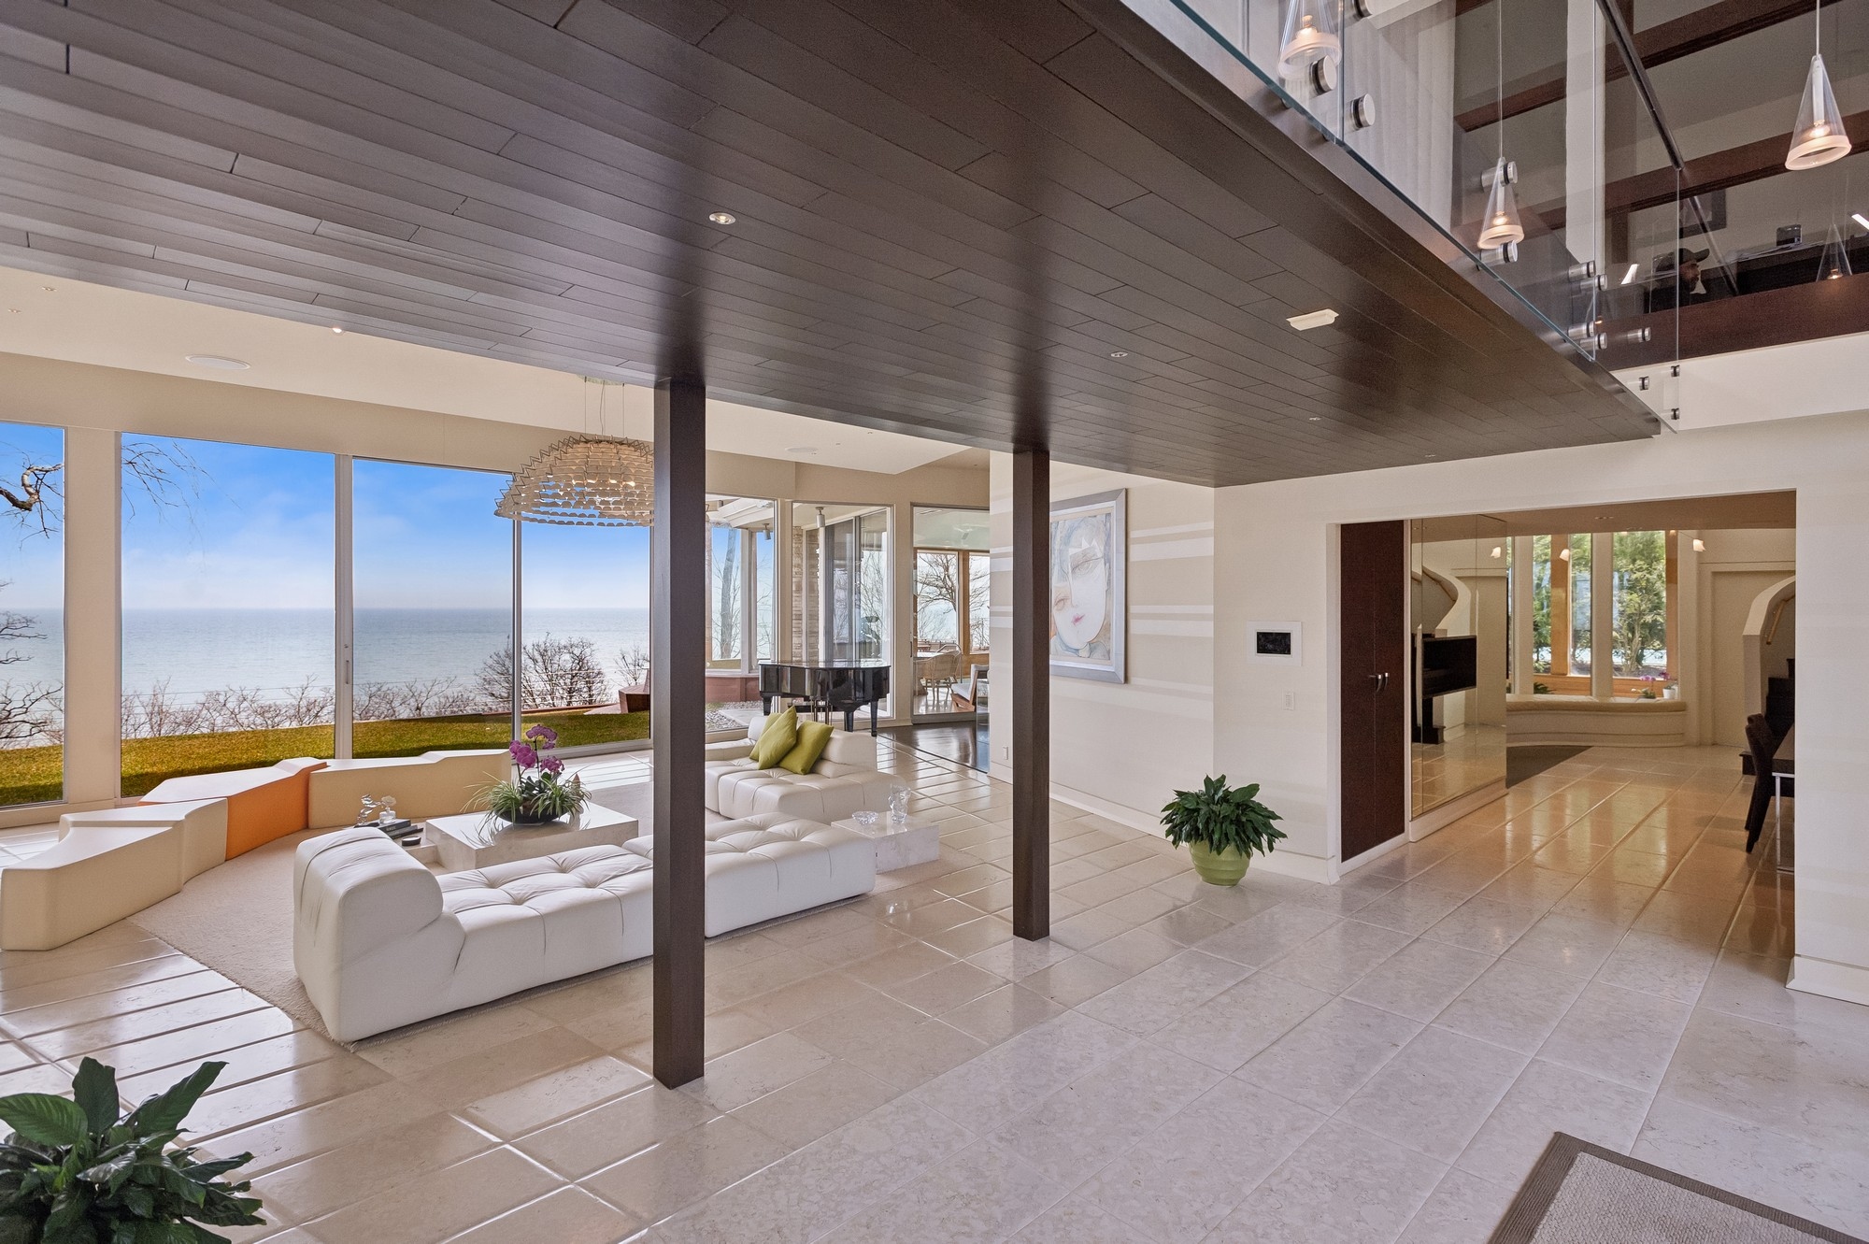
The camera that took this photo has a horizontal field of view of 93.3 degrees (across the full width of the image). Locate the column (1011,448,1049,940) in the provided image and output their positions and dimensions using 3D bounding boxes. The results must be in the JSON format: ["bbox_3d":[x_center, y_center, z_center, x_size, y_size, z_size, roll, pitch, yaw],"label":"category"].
[{"bbox_3d":[0.527,0.375,4.753,0.134,2.605,0.134,-1,1,-43],"label":"column"}]

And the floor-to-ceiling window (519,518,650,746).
[{"bbox_3d":[-4.080,-0.092,10.356,0.106,3.098,1.561,1,1,45],"label":"floor-to-ceiling window"}]

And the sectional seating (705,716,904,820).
[{"bbox_3d":[-1.393,1.278,7.985,1.232,0.686,1.901,-1,1,-43],"label":"sectional seating"}]

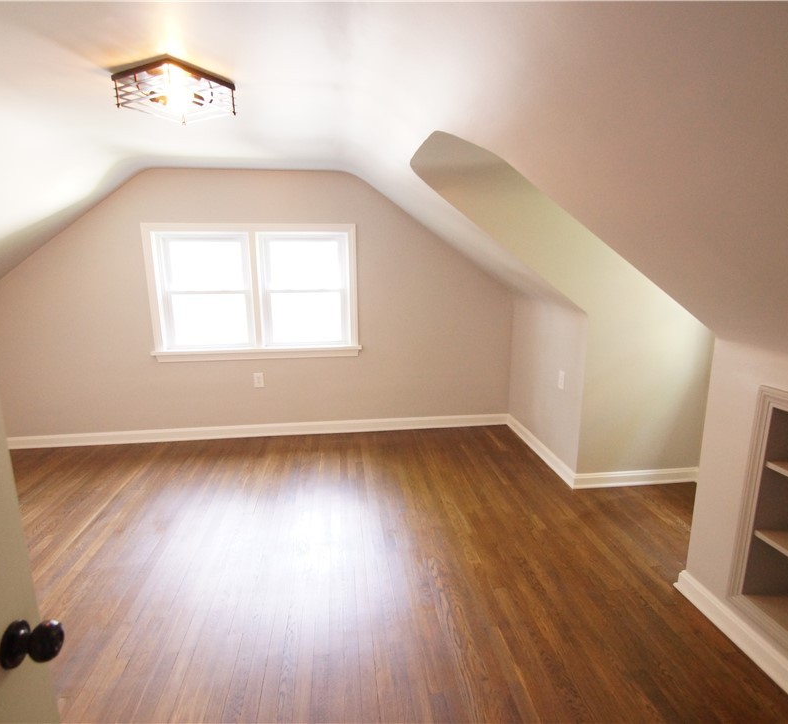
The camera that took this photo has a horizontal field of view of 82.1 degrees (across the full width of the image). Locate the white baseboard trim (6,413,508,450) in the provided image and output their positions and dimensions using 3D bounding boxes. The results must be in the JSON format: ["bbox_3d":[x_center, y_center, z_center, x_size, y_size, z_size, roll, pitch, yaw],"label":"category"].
[{"bbox_3d":[-1.091,0.602,3.957,4.321,0.096,0.020,-2,11,-6],"label":"white baseboard trim"}]

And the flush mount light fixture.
[{"bbox_3d":[-0.918,-1.124,1.914,0.334,0.120,0.334,5,13,28],"label":"flush mount light fixture"}]

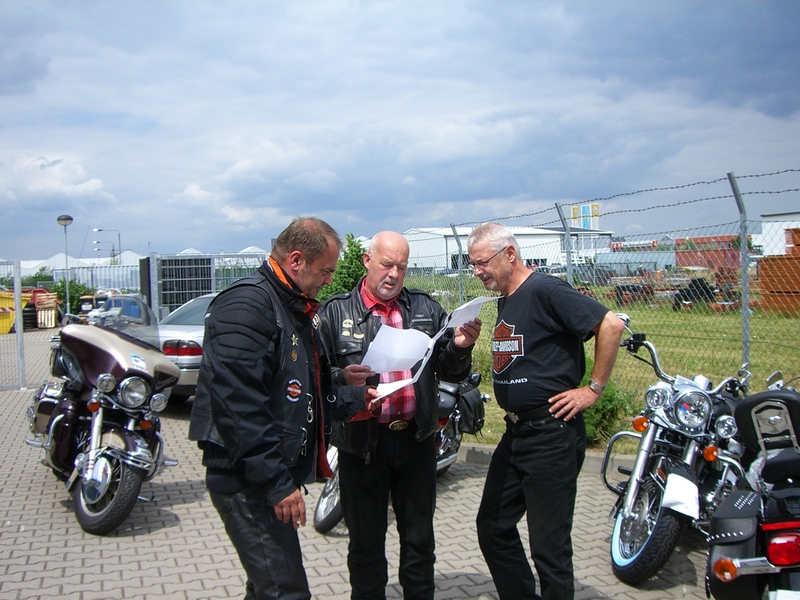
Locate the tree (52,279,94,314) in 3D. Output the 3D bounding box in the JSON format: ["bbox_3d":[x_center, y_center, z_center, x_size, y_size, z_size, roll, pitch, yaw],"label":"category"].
[{"bbox_3d":[-14.544,-0.022,39.000,2.000,2.000,1.900,-1,1,0],"label":"tree"}]

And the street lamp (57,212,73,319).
[{"bbox_3d":[-13.630,-1.258,36.000,0.630,4.450,0.630,-1,1,0],"label":"street lamp"}]

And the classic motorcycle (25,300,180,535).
[{"bbox_3d":[-2.147,0.715,6.139,0.980,1.430,2.420,-1,1,-21],"label":"classic motorcycle"}]

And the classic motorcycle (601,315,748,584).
[{"bbox_3d":[1.635,0.783,5.119,0.900,1.250,2.360,-1,1,24],"label":"classic motorcycle"}]

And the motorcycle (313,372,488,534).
[{"bbox_3d":[-0.055,0.839,6.083,0.900,1.140,2.330,0,1,26],"label":"motorcycle"}]

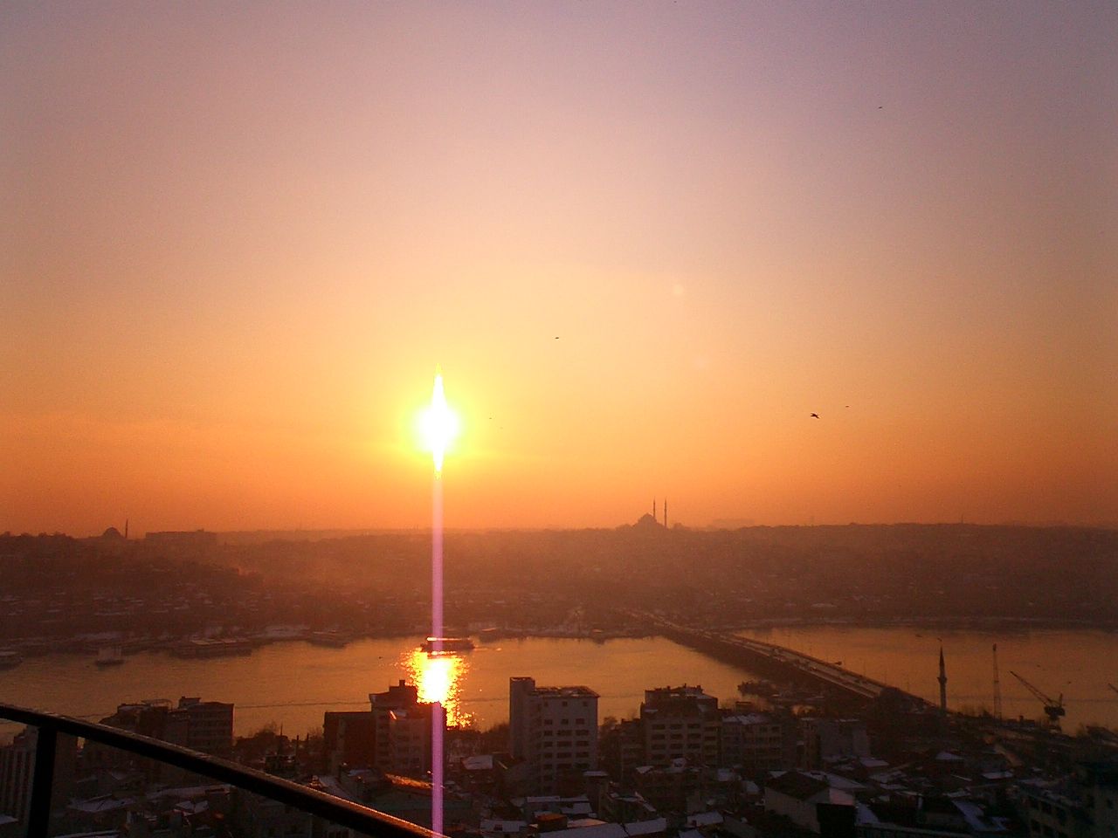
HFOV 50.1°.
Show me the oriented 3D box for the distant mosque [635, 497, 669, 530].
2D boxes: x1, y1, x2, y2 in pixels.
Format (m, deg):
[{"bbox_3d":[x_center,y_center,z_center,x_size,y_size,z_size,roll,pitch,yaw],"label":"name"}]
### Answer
[{"bbox_3d":[166.600,172.100,2140.000,48.000,62.000,58.000,1,-5,-16],"label":"distant mosque"}]

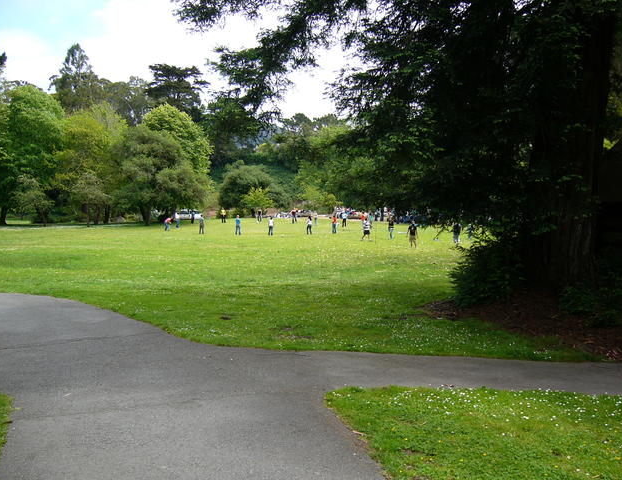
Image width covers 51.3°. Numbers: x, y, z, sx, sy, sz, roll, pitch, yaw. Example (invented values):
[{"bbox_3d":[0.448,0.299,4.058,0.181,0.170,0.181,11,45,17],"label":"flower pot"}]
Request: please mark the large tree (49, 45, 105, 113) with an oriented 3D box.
[{"bbox_3d":[-42.579,-20.241,118.000,10.940,30.820,10.940,0,3,0],"label":"large tree"}]

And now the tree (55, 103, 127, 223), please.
[{"bbox_3d":[-27.815,-9.757,82.000,9.630,15.330,9.630,0,3,0],"label":"tree"}]

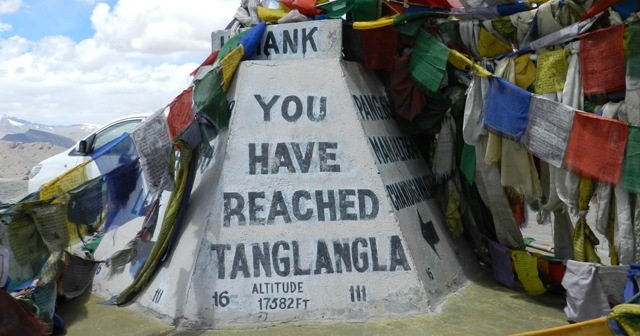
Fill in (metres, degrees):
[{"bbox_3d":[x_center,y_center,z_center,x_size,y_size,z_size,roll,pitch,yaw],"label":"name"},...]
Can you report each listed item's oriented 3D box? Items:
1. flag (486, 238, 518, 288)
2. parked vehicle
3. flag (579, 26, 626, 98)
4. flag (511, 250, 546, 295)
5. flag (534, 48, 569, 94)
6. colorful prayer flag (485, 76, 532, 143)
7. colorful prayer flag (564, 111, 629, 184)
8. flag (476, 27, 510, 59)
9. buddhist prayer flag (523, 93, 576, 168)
[{"bbox_3d":[1.130,0.591,4.350,0.180,0.280,0.060,-5,4,20],"label":"flag"},{"bbox_3d":[-2.349,0.070,11.400,4.400,1.720,1.760,-1,-1,15],"label":"parked vehicle"},{"bbox_3d":[1.473,-0.564,3.650,0.230,0.330,0.050,2,4,23],"label":"flag"},{"bbox_3d":[1.157,0.580,3.900,0.160,0.230,0.040,-15,0,15],"label":"flag"},{"bbox_3d":[1.384,-0.577,4.200,0.200,0.260,0.040,0,0,15],"label":"flag"},{"bbox_3d":[1.046,-0.330,3.900,0.260,0.280,0.050,10,0,25],"label":"colorful prayer flag"},{"bbox_3d":[1.397,-0.104,3.550,0.290,0.300,0.050,12,0,25],"label":"colorful prayer flag"},{"bbox_3d":[1.025,-0.741,4.150,0.190,0.190,0.060,1,4,11],"label":"flag"},{"bbox_3d":[1.209,-0.192,3.700,0.235,0.310,0.040,12,2,24],"label":"buddhist prayer flag"}]

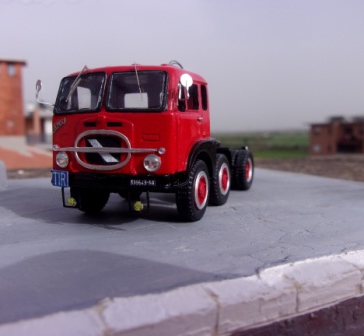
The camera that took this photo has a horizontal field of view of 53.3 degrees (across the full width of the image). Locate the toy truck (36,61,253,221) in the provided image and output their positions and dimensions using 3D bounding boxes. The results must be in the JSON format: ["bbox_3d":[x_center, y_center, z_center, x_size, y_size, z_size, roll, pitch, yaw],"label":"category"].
[{"bbox_3d":[-0.003,-0.013,0.194,0.061,0.061,0.134,2,6,23],"label":"toy truck"}]

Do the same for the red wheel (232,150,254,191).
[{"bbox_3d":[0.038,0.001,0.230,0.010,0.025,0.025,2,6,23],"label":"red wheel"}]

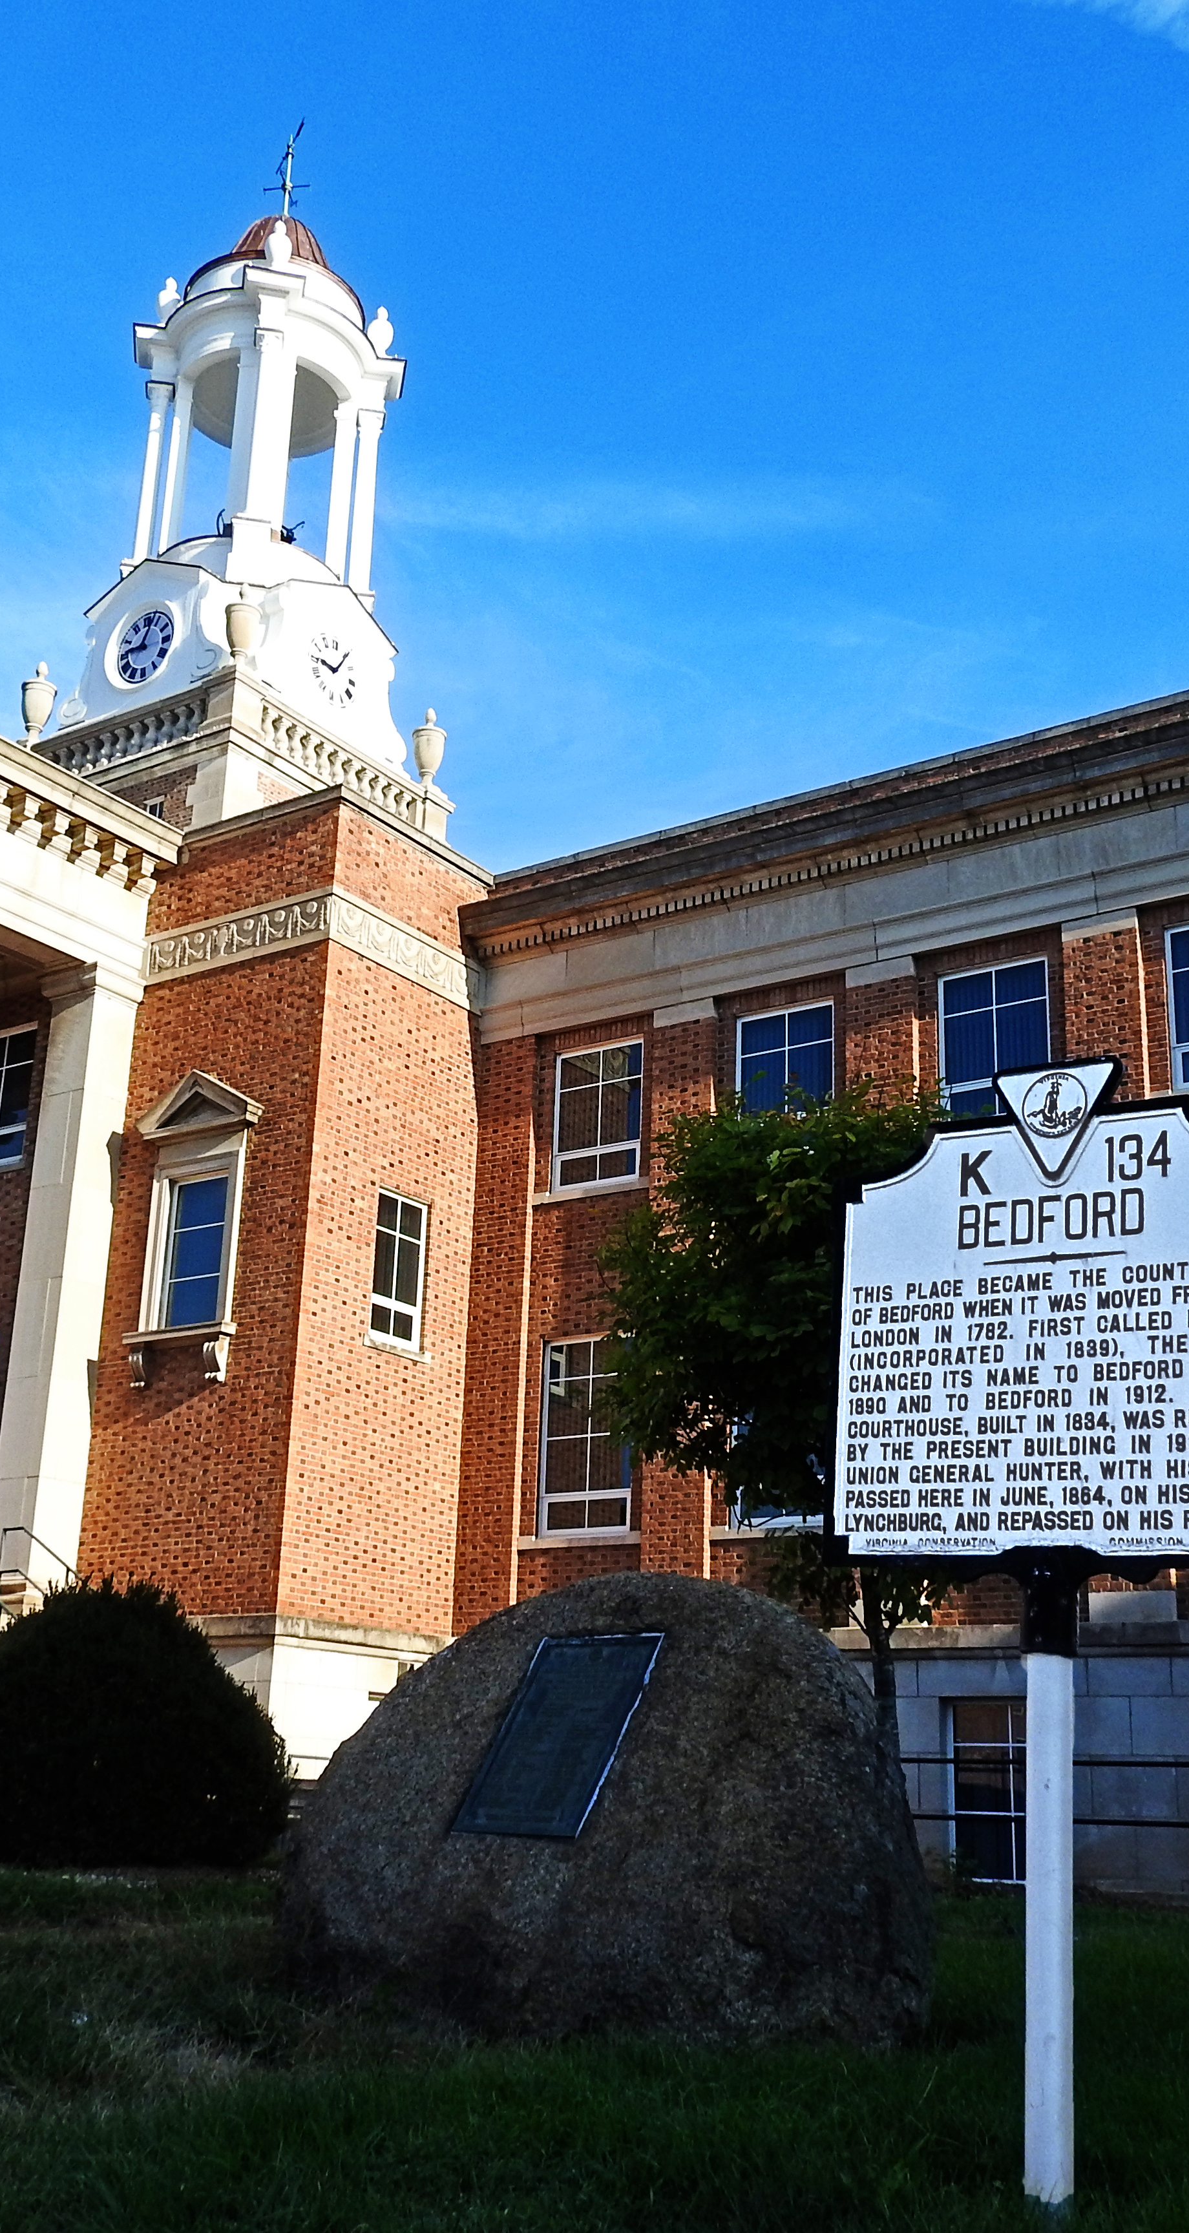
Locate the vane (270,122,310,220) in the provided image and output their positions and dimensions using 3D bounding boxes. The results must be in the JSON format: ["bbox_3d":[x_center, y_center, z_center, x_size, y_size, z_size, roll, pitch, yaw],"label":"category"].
[{"bbox_3d":[-6.070,-18.873,41.327,0.850,2.070,1.400,10,-20,-23],"label":"vane"}]

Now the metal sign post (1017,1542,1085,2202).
[{"bbox_3d":[0.895,1.474,4.043,0.105,1.200,0.105,-8,-22,33],"label":"metal sign post"}]

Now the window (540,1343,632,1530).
[{"bbox_3d":[-0.059,3.389,21.874,1.218,2.079,0.200,-10,-21,33],"label":"window"}]

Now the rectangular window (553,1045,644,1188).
[{"bbox_3d":[0.082,-0.018,23.418,1.200,1.620,0.140,-10,-22,33],"label":"rectangular window"}]

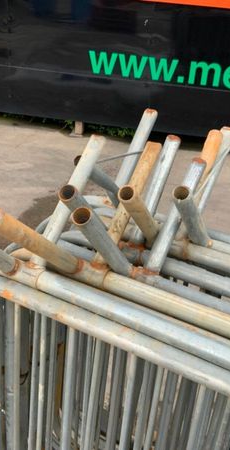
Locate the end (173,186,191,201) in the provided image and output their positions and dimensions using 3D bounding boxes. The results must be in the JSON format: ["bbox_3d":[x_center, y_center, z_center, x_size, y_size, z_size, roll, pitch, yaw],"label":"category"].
[{"bbox_3d":[0.151,-0.063,1.126,0.042,0.040,0.042,18,73,25],"label":"end"}]

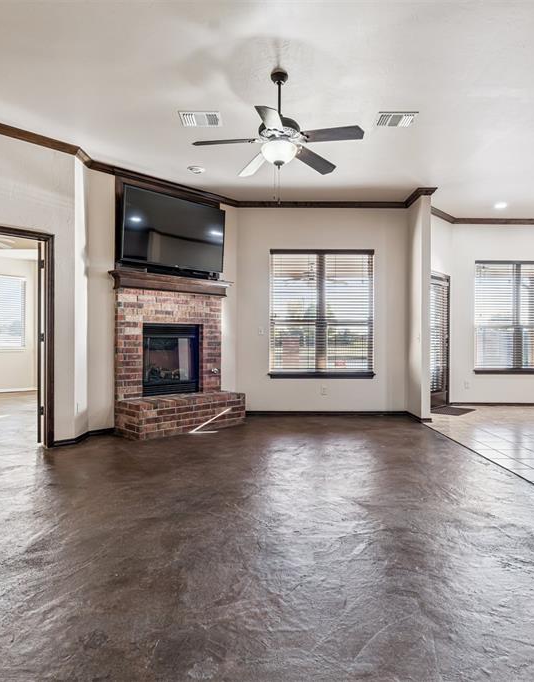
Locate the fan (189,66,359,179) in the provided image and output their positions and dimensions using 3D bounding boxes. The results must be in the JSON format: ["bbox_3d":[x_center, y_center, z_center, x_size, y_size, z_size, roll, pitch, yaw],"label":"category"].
[{"bbox_3d":[0.065,-1.651,3.440,1.280,0.700,1.280,0,0,0],"label":"fan"}]

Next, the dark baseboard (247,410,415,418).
[{"bbox_3d":[0.790,1.036,6.440,2.420,0.098,0.020,0,0,0],"label":"dark baseboard"}]

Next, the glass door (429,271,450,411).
[{"bbox_3d":[2.593,0.030,7.000,0.080,2.080,0.930,0,0,45],"label":"glass door"}]

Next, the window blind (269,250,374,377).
[{"bbox_3d":[0.789,-0.415,6.460,1.465,1.760,0.070,0,0,0],"label":"window blind"}]

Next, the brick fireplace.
[{"bbox_3d":[-1.068,0.148,5.680,0.660,1.860,1.680,0,0,45],"label":"brick fireplace"}]

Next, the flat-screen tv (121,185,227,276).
[{"bbox_3d":[-1.125,-1.336,5.663,1.480,0.855,0.070,0,5,-45],"label":"flat-screen tv"}]

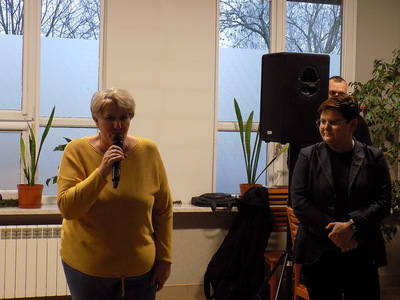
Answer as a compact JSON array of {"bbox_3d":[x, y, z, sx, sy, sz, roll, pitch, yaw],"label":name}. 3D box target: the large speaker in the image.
[{"bbox_3d":[0.673,-0.361,4.865,0.356,0.621,0.355,1,2,-23],"label":"large speaker"}]

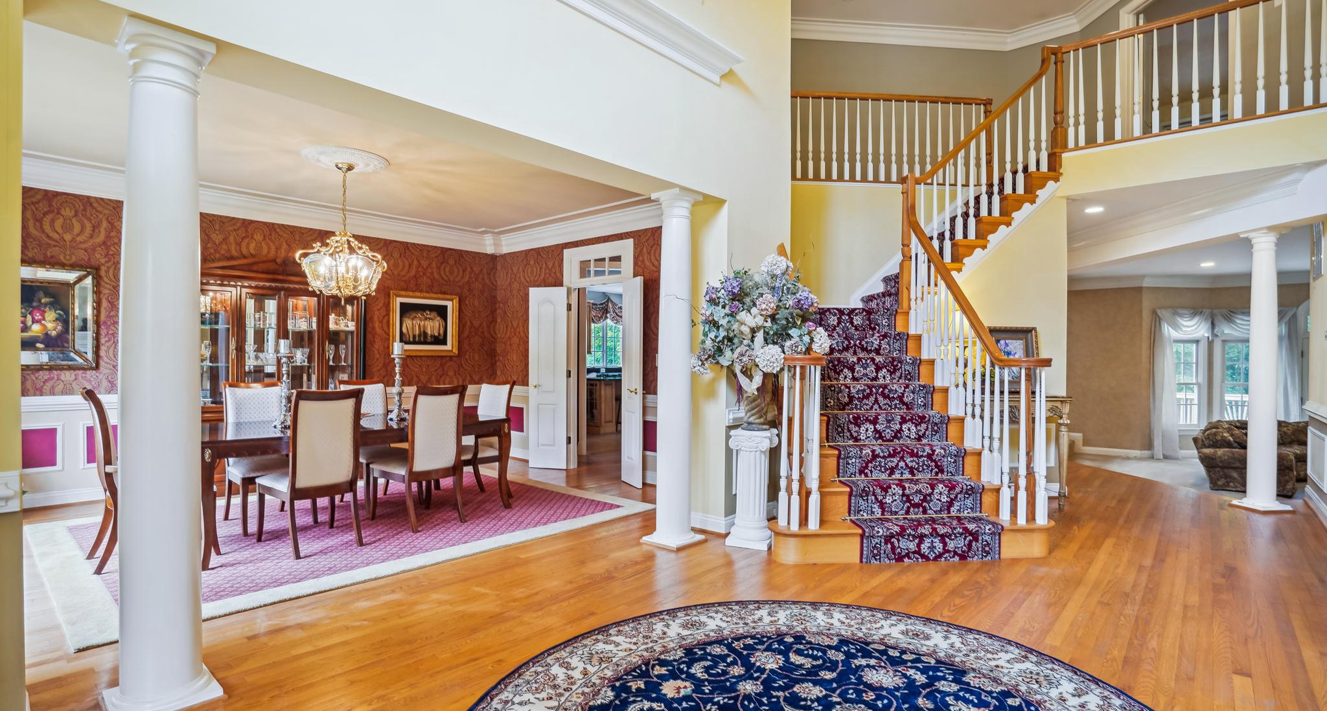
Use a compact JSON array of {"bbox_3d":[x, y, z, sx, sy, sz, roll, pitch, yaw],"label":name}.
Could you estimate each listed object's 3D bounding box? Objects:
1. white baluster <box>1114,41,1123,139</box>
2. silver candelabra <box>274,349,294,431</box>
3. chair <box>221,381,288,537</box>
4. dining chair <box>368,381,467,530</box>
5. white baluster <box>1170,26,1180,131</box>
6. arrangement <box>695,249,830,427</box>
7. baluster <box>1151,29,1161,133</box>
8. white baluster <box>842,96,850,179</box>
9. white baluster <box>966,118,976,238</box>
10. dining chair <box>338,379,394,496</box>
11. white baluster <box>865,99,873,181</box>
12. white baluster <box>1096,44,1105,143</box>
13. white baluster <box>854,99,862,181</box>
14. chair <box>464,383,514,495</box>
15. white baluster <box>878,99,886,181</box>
[{"bbox_3d":[3.767,-2.194,4.880,0.041,0.850,0.041,0,0,39],"label":"white baluster"},{"bbox_3d":[-2.618,0.210,4.080,0.140,0.570,0.140,0,0,43],"label":"silver candelabra"},{"bbox_3d":[-3.000,0.742,4.484,0.660,1.060,0.500,1,1,41],"label":"chair"},{"bbox_3d":[-1.816,0.726,4.436,0.610,1.030,0.500,0,0,40],"label":"dining chair"},{"bbox_3d":[4.049,-2.193,4.665,0.041,0.850,0.041,0,0,39],"label":"white baluster"},{"bbox_3d":[0.658,-0.080,3.980,0.870,1.160,0.700,0,0,18],"label":"arrangement"},{"bbox_3d":[4.075,-2.262,4.875,0.043,0.853,0.043,0,0,39],"label":"baluster"},{"bbox_3d":[1.874,-2.199,6.030,0.041,0.850,0.041,0,0,-6],"label":"white baluster"},{"bbox_3d":[2.590,-1.390,4.960,0.041,0.880,0.041,0,0,-9],"label":"white baluster"},{"bbox_3d":[-2.439,0.737,5.043,0.660,1.060,0.500,1,1,41],"label":"dining chair"},{"bbox_3d":[2.189,-2.281,6.255,0.043,0.867,0.043,0,0,-3],"label":"white baluster"},{"bbox_3d":[3.790,-2.267,5.111,0.043,0.858,0.043,0,0,39],"label":"white baluster"},{"bbox_3d":[2.069,-2.294,6.261,0.038,0.870,0.038,0,1,-6],"label":"white baluster"},{"bbox_3d":[-1.700,0.745,5.150,0.580,1.030,0.620,0,0,42],"label":"chair"},{"bbox_3d":[2.327,-2.293,6.274,0.038,0.870,0.038,0,1,-6],"label":"white baluster"}]

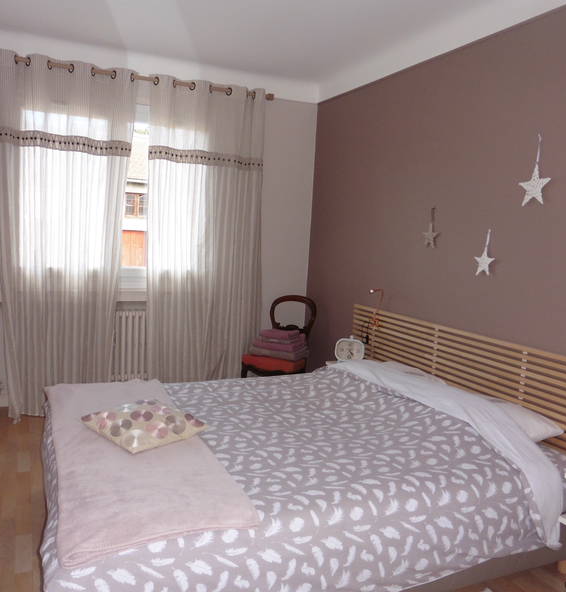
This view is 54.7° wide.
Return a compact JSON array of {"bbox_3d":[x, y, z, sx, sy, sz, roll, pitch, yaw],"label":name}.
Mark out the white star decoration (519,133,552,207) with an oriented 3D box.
[{"bbox_3d":[1.195,-0.597,2.600,0.030,0.335,0.180,0,7,-25],"label":"white star decoration"}]

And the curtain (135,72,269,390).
[{"bbox_3d":[-0.603,-0.370,4.184,0.920,2.430,0.160,0,7,-23],"label":"curtain"}]

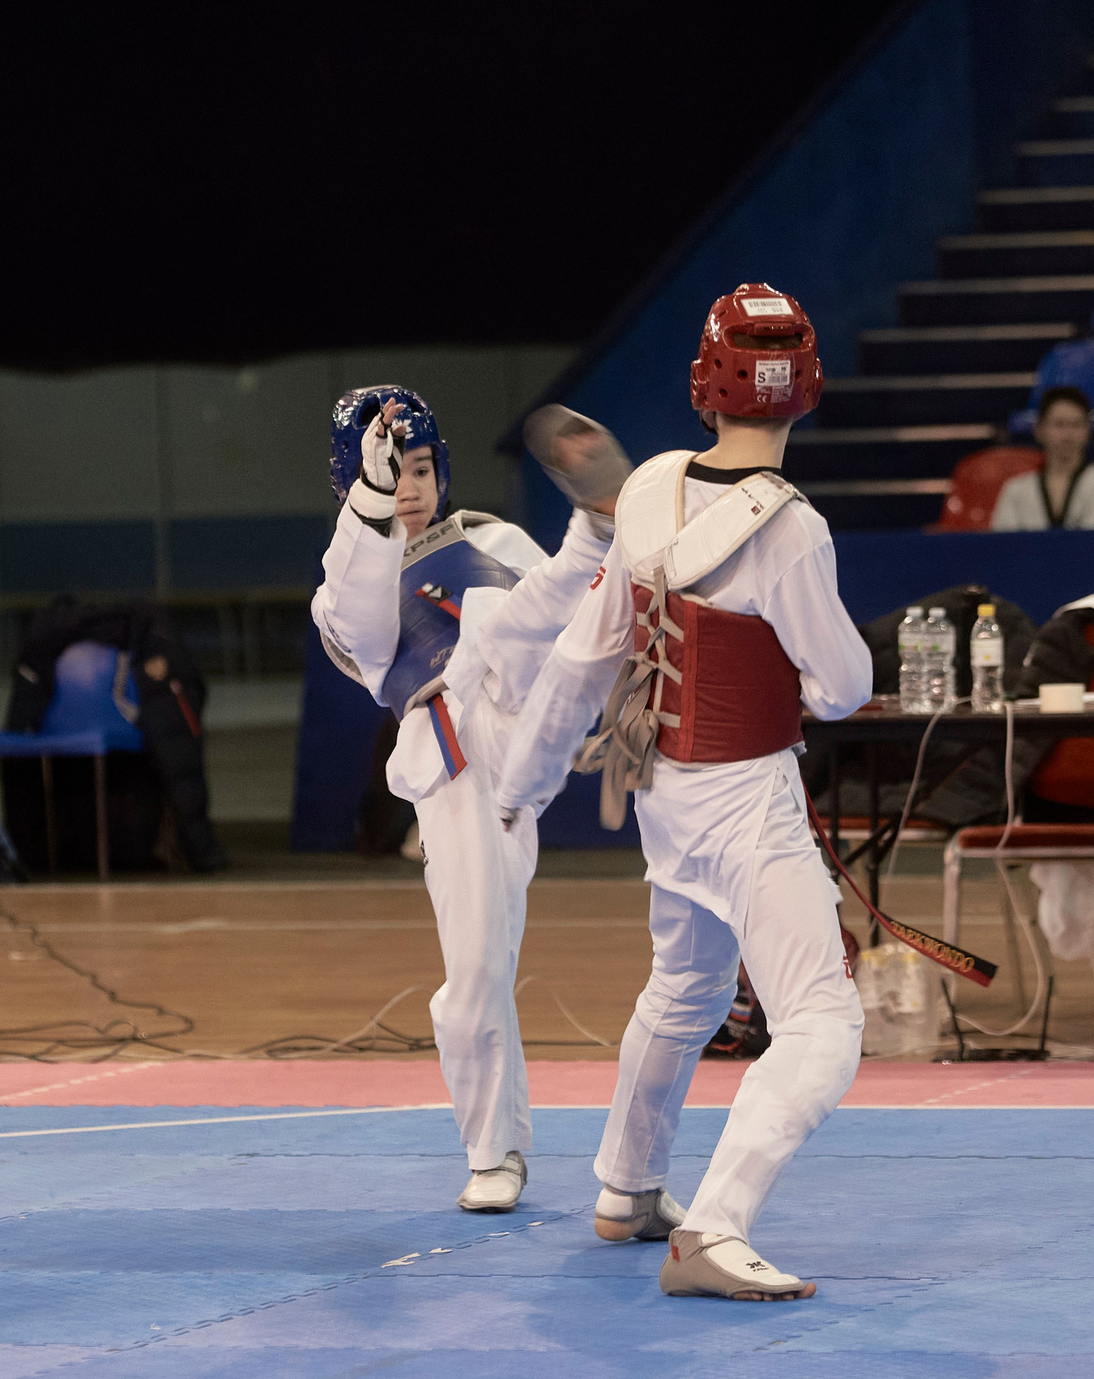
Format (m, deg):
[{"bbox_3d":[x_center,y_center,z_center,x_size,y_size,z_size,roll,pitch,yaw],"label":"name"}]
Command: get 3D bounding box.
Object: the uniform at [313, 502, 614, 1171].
[{"bbox_3d":[-0.145,0.250,12.800,0.520,1.150,0.780,-2,2,-19],"label":"uniform"}]

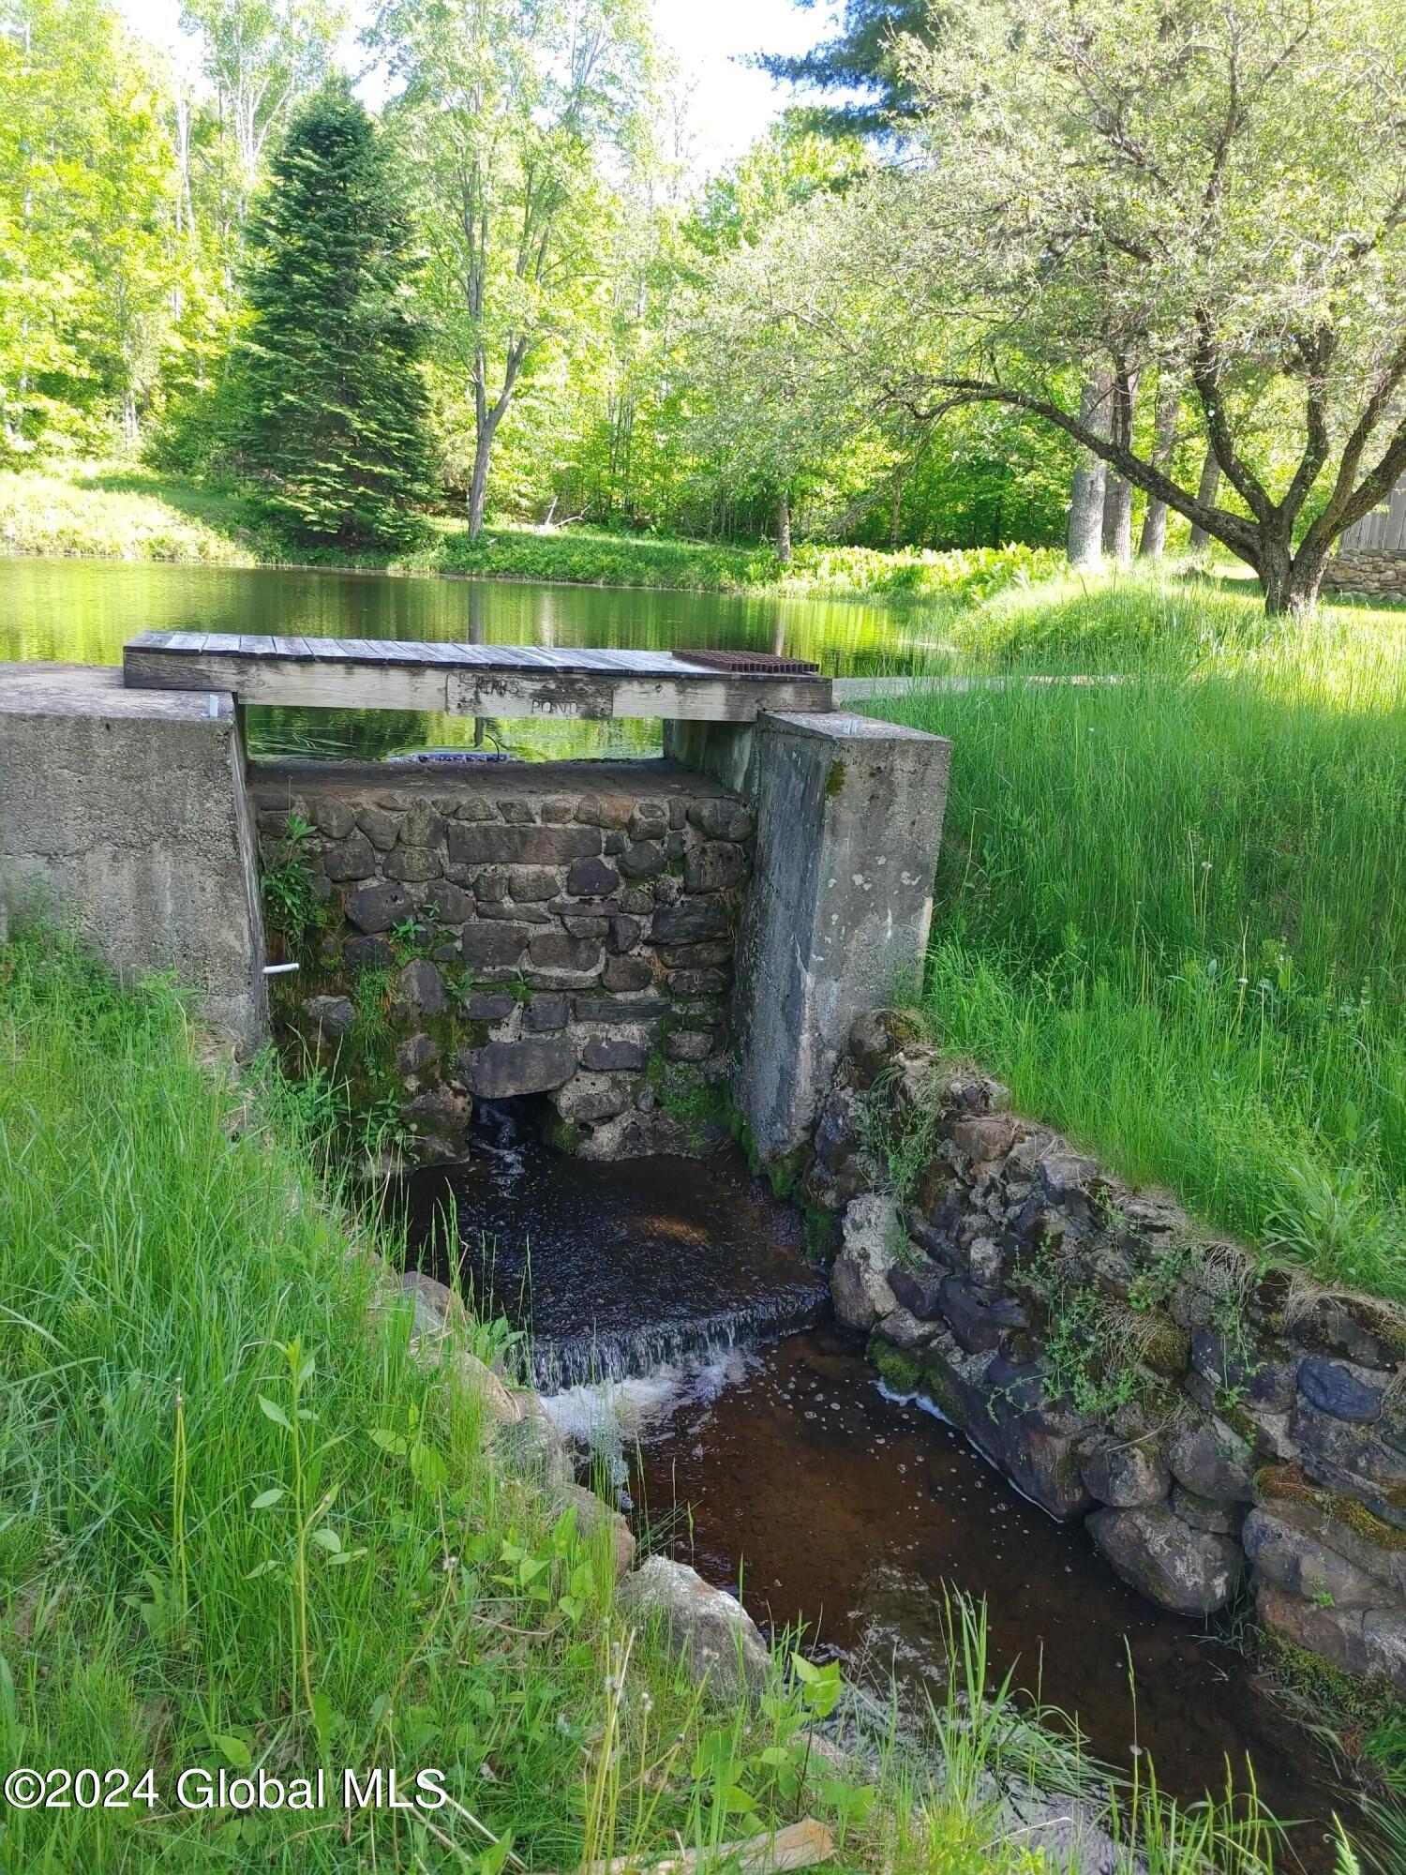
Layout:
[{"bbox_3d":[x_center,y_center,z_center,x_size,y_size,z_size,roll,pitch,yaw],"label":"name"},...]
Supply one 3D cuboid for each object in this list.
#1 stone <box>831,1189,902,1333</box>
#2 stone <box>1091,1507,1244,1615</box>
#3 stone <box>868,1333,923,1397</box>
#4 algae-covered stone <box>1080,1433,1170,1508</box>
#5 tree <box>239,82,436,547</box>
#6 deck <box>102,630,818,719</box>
[{"bbox_3d":[0.666,1.323,5.742,0.260,0.530,0.260,-7,18,-35],"label":"stone"},{"bbox_3d":[1.471,1.969,4.469,0.320,0.260,0.430,-7,18,-35],"label":"stone"},{"bbox_3d":[0.739,1.630,5.359,0.200,0.220,0.210,-7,18,-35],"label":"stone"},{"bbox_3d":[1.389,1.750,4.629,0.230,0.200,0.270,-7,18,-35],"label":"algae-covered stone"},{"bbox_3d":[-11.298,-19.244,44.092,6.145,13.447,6.145,0,15,-14],"label":"tree"},{"bbox_3d":[-1.036,-1.242,6.695,3.080,0.230,1.180,-1,16,-18],"label":"deck"}]

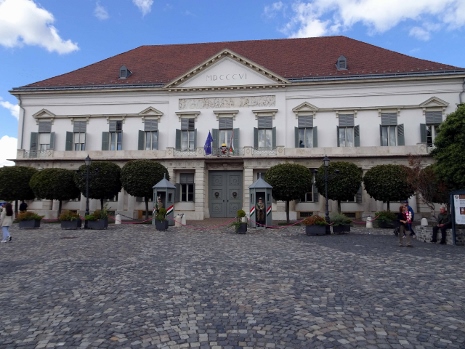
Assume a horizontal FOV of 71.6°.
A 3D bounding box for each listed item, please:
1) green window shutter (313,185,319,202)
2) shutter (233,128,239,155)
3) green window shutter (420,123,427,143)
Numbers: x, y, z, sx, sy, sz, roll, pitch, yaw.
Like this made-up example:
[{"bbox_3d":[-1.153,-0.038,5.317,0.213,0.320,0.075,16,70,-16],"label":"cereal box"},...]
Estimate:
[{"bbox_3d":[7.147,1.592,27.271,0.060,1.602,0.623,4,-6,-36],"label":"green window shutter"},{"bbox_3d":[0.326,-2.740,27.704,0.560,2.408,0.060,-2,-5,28],"label":"shutter"},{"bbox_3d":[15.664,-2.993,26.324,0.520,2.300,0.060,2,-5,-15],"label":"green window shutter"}]

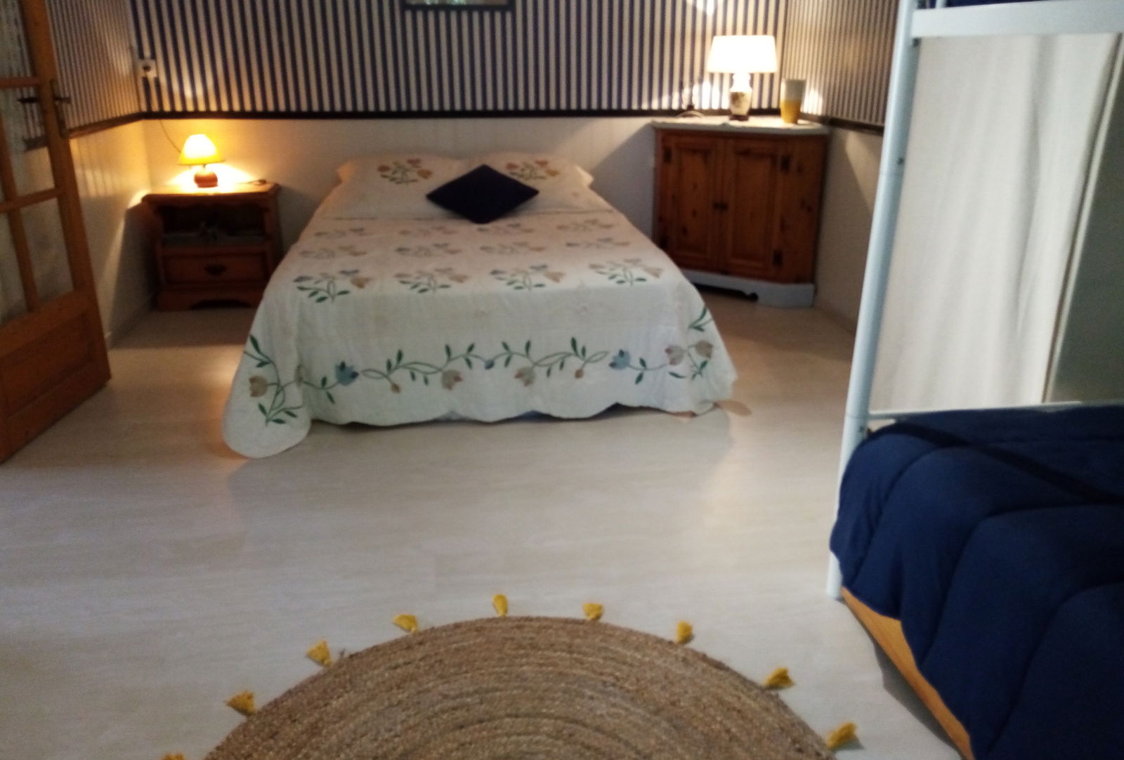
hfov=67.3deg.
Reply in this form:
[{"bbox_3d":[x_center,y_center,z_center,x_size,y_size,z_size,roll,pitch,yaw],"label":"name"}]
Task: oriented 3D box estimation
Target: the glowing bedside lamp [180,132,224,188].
[{"bbox_3d":[-1.819,-1.111,4.274,0.240,0.280,0.240,-4,21,-10],"label":"glowing bedside lamp"}]

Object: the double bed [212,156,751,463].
[{"bbox_3d":[-0.381,-0.514,3.730,1.630,0.690,2.150,-4,21,-10],"label":"double bed"}]

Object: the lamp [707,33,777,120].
[{"bbox_3d":[0.951,-1.608,4.491,0.380,0.430,0.380,-4,21,-10],"label":"lamp"}]

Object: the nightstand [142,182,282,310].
[{"bbox_3d":[-1.783,-0.700,4.392,0.580,0.570,0.370,-4,21,-10],"label":"nightstand"}]

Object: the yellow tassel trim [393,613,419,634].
[{"bbox_3d":[-0.344,0.535,1.868,0.045,0.022,0.058,-16,26,-37],"label":"yellow tassel trim"}]

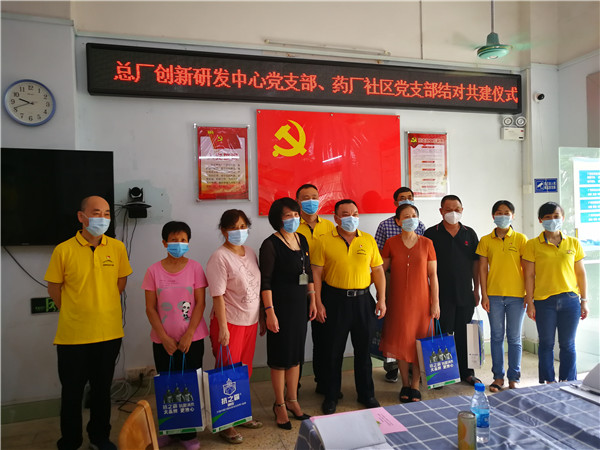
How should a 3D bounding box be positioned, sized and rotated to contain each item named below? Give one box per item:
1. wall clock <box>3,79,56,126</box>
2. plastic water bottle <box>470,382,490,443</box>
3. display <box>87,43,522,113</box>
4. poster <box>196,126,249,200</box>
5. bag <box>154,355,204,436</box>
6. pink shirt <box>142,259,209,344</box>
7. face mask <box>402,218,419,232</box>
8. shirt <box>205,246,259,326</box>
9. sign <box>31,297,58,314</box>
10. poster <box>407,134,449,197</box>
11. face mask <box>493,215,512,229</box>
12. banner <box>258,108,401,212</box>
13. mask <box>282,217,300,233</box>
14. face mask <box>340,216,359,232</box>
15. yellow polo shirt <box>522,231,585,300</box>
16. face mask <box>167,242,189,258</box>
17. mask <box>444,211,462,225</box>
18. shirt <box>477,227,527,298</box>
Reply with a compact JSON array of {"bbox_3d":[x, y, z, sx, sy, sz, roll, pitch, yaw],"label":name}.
[{"bbox_3d":[-2.029,-0.918,3.533,0.345,0.347,0.045,-1,1,-15],"label":"wall clock"},{"bbox_3d":[0.578,0.597,1.499,0.060,0.178,0.060,-1,1,20],"label":"plastic water bottle"},{"bbox_3d":[0.291,-1.333,4.438,4.237,0.403,0.090,-1,1,-15],"label":"display"},{"bbox_3d":[-0.689,-0.556,4.231,0.464,0.664,0.020,-1,0,-15],"label":"poster"},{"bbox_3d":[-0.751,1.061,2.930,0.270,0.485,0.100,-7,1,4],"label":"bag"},{"bbox_3d":[-0.831,0.494,3.130,0.420,0.550,0.250,-1,0,-16],"label":"pink shirt"},{"bbox_3d":[0.885,0.004,3.740,0.145,0.112,0.085,-1,1,-10],"label":"face mask"},{"bbox_3d":[-0.457,0.419,3.240,0.430,0.555,0.280,-2,1,-38],"label":"shirt"},{"bbox_3d":[-1.858,0.605,3.524,0.300,0.117,0.025,-1,0,-15],"label":"sign"},{"bbox_3d":[1.310,-0.596,4.768,0.462,0.679,0.020,-1,0,-15],"label":"poster"},{"bbox_3d":[1.700,-0.022,3.920,0.137,0.111,0.080,-1,0,17],"label":"face mask"},{"bbox_3d":[0.312,-0.587,4.500,1.450,0.980,0.020,-1,0,-15],"label":"banner"},{"bbox_3d":[-0.059,0.003,3.400,0.137,0.114,0.080,-1,0,-29],"label":"mask"},{"bbox_3d":[0.387,-0.004,3.600,0.137,0.117,0.080,-1,0,-21],"label":"face mask"},{"bbox_3d":[2.117,0.342,3.900,0.480,0.575,0.260,-1,1,18],"label":"yellow polo shirt"},{"bbox_3d":[-0.782,0.164,3.000,0.145,0.105,0.080,-1,1,-24],"label":"face mask"},{"bbox_3d":[1.320,-0.060,4.030,0.150,0.112,0.090,-1,1,8],"label":"mask"},{"bbox_3d":[1.748,0.322,4.020,0.440,0.595,0.250,-1,1,20],"label":"shirt"}]

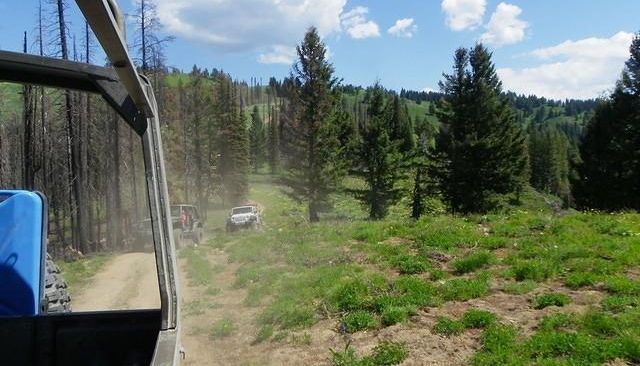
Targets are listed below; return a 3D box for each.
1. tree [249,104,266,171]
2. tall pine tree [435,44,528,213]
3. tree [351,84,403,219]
[{"bbox_3d":[-9.361,-6.441,72.000,2.830,10.330,2.750,0,2,0],"label":"tree"},{"bbox_3d":[9.407,-3.145,28.000,5.480,9.960,5.310,0,2,0],"label":"tall pine tree"},{"bbox_3d":[3.291,-1.835,28.000,3.030,7.920,2.940,0,2,0],"label":"tree"}]

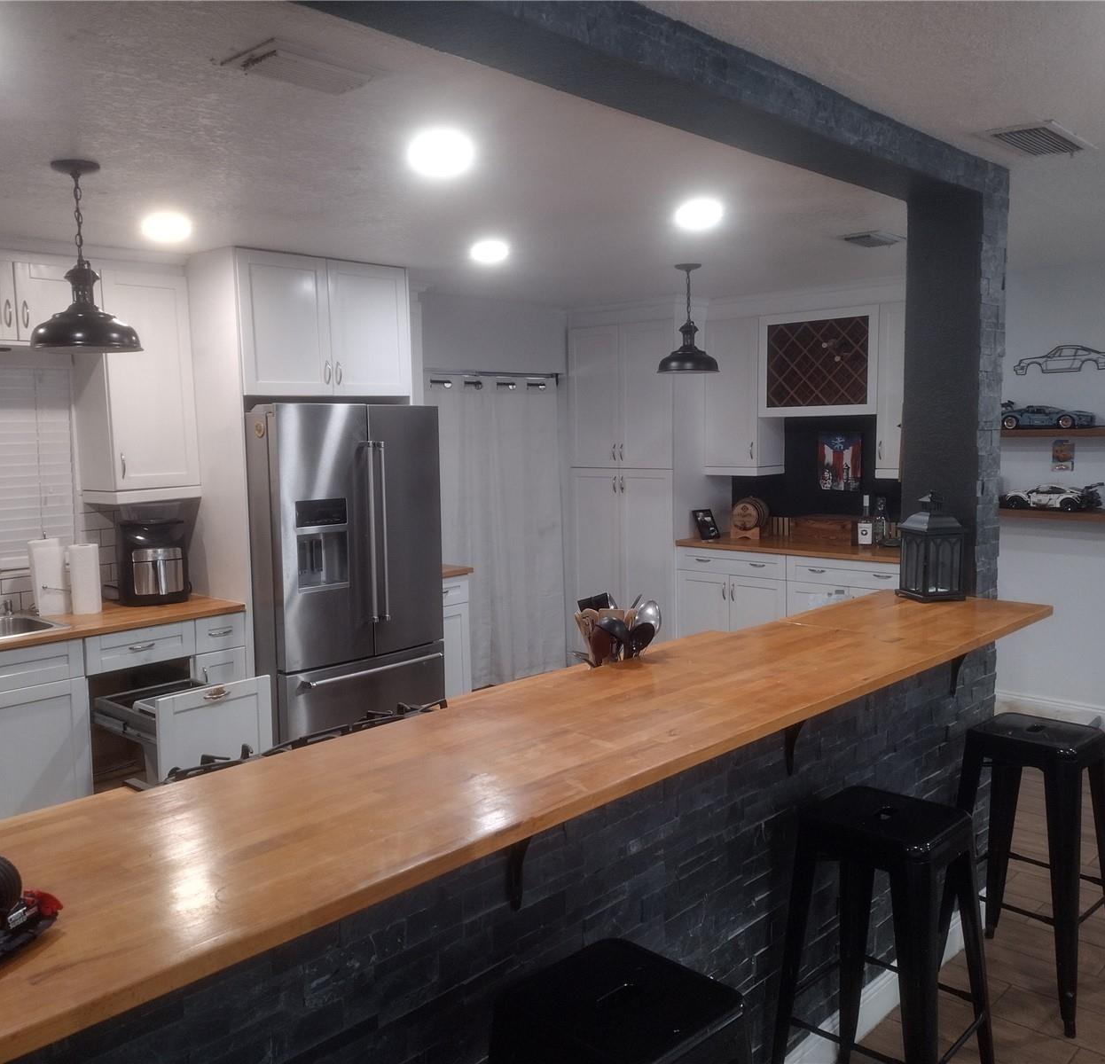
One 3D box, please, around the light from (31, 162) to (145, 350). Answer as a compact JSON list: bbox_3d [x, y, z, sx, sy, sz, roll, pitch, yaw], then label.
[{"bbox_3d":[-1.321,-0.768,3.105,0.312,0.498,0.312,4,8,41],"label":"light"}]

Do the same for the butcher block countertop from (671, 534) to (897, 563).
[{"bbox_3d":[1.512,0.088,6.475,1.520,0.038,0.620,4,8,41],"label":"butcher block countertop"}]

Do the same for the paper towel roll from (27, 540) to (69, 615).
[{"bbox_3d":[-2.018,0.182,4.455,0.140,0.296,0.140,-1,6,0],"label":"paper towel roll"}]

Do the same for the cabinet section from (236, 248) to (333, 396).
[{"bbox_3d":[-1.371,-0.919,5.019,0.580,0.608,0.459,4,8,43],"label":"cabinet section"}]

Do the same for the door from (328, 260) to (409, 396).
[{"bbox_3d":[-0.861,-0.946,5.193,0.025,0.612,0.460,4,8,42],"label":"door"}]

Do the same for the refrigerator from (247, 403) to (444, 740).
[{"bbox_3d":[-1.067,0.289,5.269,0.740,1.770,0.901,4,8,43],"label":"refrigerator"}]

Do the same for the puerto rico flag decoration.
[{"bbox_3d":[1.768,-0.430,6.797,0.285,0.351,0.030,4,8,43],"label":"puerto rico flag decoration"}]

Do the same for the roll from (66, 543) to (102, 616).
[{"bbox_3d":[-1.907,0.193,4.520,0.120,0.280,0.120,-1,6,0],"label":"roll"}]

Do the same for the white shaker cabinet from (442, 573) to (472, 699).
[{"bbox_3d":[-0.743,0.658,5.735,0.600,0.878,0.315,4,8,41],"label":"white shaker cabinet"}]

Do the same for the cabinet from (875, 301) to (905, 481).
[{"bbox_3d":[2.082,-0.795,6.261,0.360,0.980,0.330,4,8,43],"label":"cabinet"}]

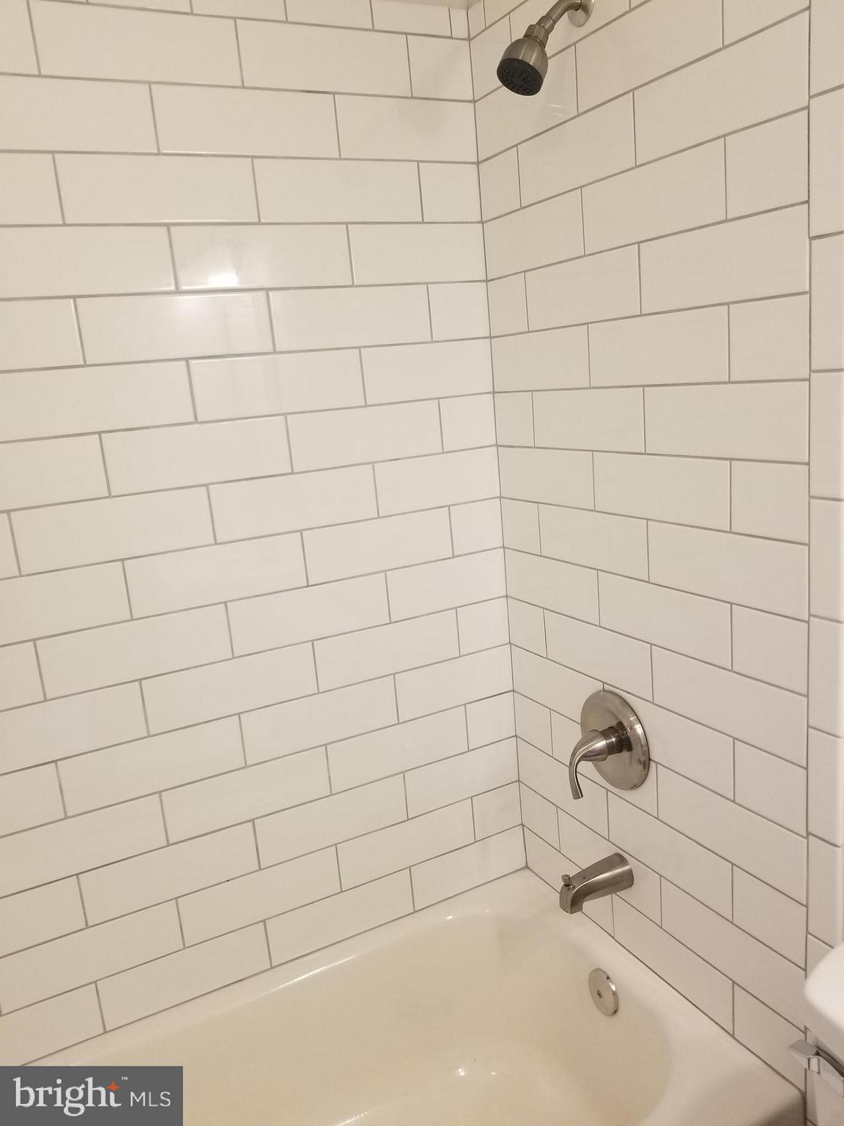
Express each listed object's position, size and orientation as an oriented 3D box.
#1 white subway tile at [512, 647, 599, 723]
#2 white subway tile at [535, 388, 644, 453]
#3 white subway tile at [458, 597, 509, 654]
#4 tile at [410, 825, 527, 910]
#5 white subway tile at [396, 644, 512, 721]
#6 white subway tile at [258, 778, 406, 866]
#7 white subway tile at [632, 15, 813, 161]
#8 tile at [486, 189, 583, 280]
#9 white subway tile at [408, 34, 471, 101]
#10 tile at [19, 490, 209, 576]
[{"bbox_3d":[0.264,0.243,1.658,0.009,0.101,0.293,-11,14,-26],"label":"white subway tile"},{"bbox_3d":[0.280,-0.244,1.445,0.009,0.102,0.304,-11,13,-26],"label":"white subway tile"},{"bbox_3d":[0.128,0.129,1.739,0.124,0.101,0.009,-11,13,-25],"label":"white subway tile"},{"bbox_3d":[0.103,0.655,1.824,0.274,0.101,0.010,-11,14,-26],"label":"tile"},{"bbox_3d":[0.070,0.244,1.729,0.275,0.101,0.009,-11,13,-25],"label":"white subway tile"},{"bbox_3d":[-0.171,0.501,1.653,0.304,0.102,0.009,-11,13,-25],"label":"white subway tile"},{"bbox_3d":[0.379,-0.603,1.096,0.010,0.102,0.286,-12,14,-26],"label":"white subway tile"},{"bbox_3d":[0.194,-0.569,1.482,0.010,0.101,0.295,-11,14,-26],"label":"tile"},{"bbox_3d":[0.033,-0.880,1.509,0.123,0.101,0.009,-11,14,-26],"label":"white subway tile"},{"bbox_3d":[-0.498,-0.057,1.385,0.305,0.101,0.010,-11,14,-26],"label":"tile"}]

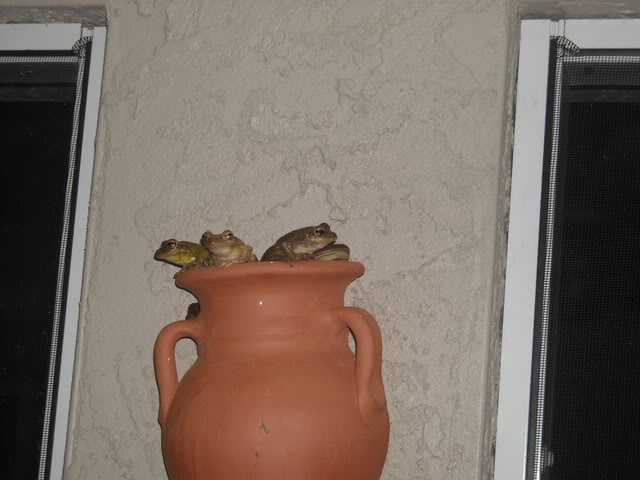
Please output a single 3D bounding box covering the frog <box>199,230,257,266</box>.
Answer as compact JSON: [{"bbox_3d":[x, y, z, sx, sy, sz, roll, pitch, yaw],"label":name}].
[{"bbox_3d":[-0.045,0.005,0.790,0.019,0.019,0.028,-3,-13,36],"label":"frog"}]

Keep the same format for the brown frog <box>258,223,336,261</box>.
[{"bbox_3d":[-0.010,0.002,0.785,0.037,0.021,0.019,1,-11,19],"label":"brown frog"}]

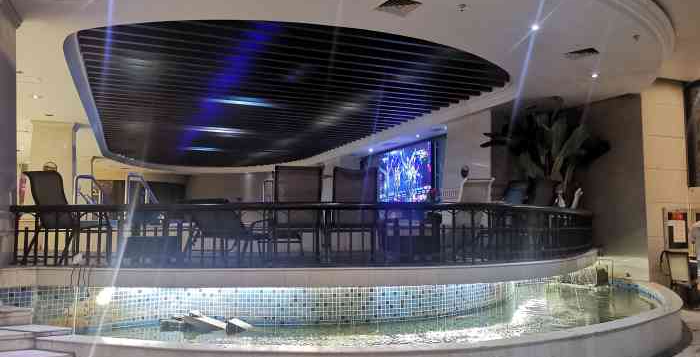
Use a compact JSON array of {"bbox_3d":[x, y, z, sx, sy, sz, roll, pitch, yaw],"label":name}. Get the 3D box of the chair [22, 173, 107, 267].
[{"bbox_3d":[-3.560,0.472,6.834,0.600,1.120,0.740,-2,-5,20],"label":"chair"}]

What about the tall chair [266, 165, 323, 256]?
[{"bbox_3d":[-0.660,0.446,6.505,0.600,1.120,0.740,1,-5,-9],"label":"tall chair"}]

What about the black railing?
[{"bbox_3d":[0.602,0.689,6.980,8.767,0.710,1.956,2,-5,-23],"label":"black railing"}]

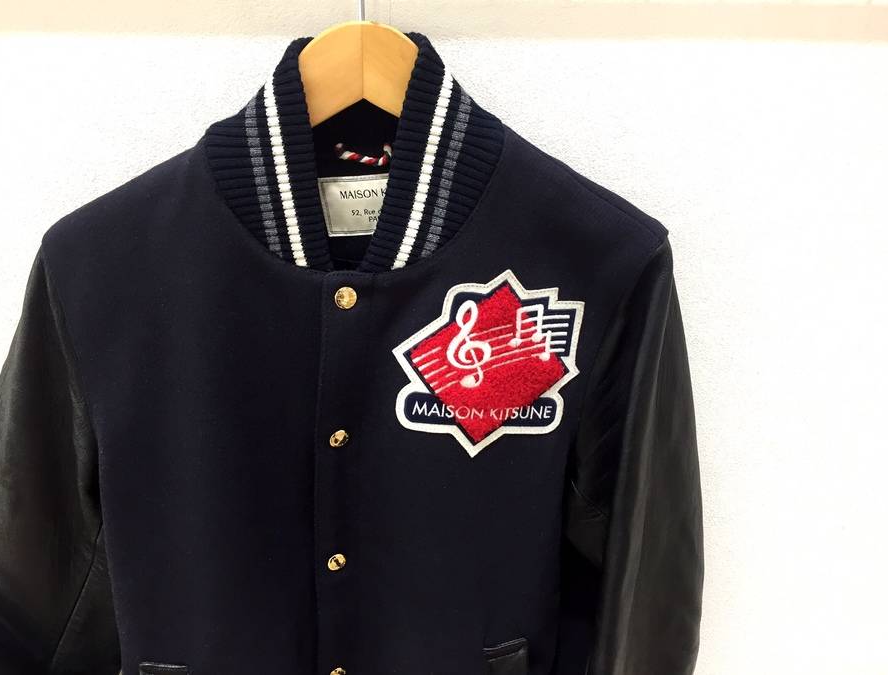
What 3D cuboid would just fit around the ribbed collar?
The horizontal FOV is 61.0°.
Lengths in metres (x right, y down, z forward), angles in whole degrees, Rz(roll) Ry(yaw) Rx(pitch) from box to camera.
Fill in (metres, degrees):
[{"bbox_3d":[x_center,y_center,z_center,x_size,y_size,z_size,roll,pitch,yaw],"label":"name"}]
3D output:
[{"bbox_3d":[-0.061,-0.128,0.512,0.207,0.148,0.125,1,18,0],"label":"ribbed collar"}]

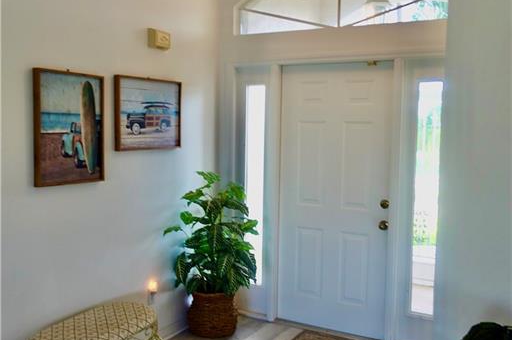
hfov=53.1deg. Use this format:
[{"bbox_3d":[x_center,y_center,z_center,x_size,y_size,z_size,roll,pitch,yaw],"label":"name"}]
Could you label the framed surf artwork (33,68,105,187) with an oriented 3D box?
[{"bbox_3d":[-1.077,-0.239,2.984,0.038,0.645,0.472,3,5,29],"label":"framed surf artwork"}]

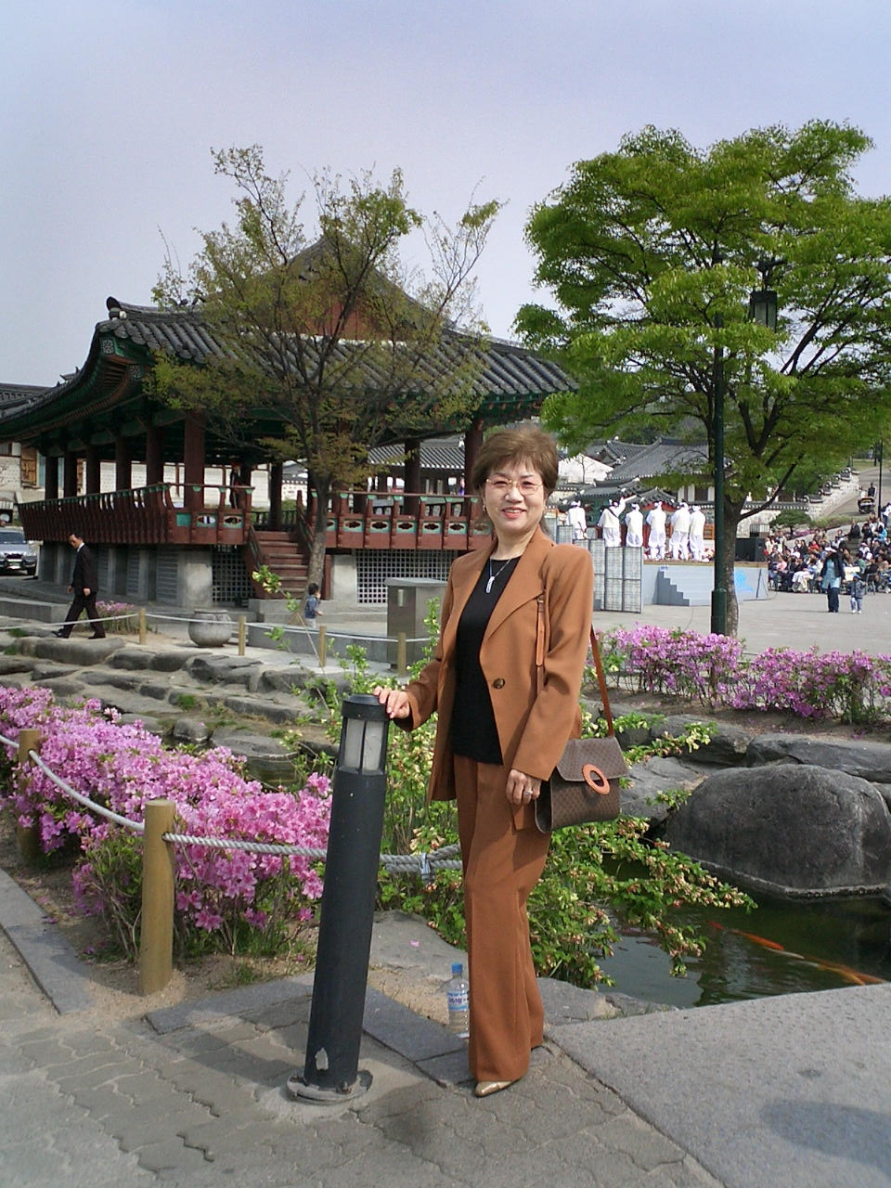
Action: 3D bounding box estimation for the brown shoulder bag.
[{"bbox_3d":[0.330,0.300,3.100,0.210,0.560,0.120,0,3,-30],"label":"brown shoulder bag"}]

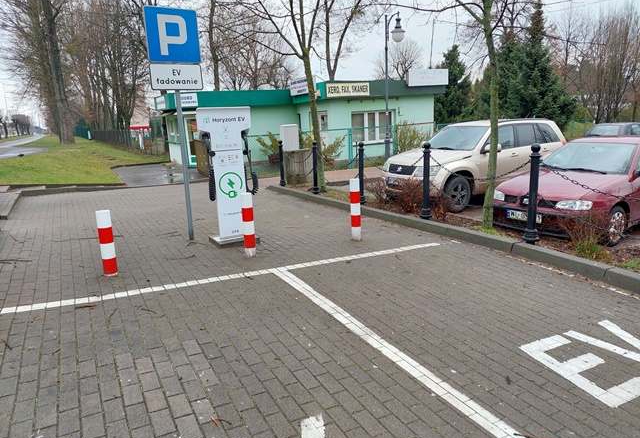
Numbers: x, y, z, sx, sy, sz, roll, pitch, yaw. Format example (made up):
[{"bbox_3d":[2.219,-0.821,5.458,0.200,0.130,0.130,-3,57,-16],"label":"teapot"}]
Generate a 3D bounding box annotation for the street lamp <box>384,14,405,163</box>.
[{"bbox_3d":[2.369,-3.888,13.918,0.680,4.920,0.430,1,12,17],"label":"street lamp"}]

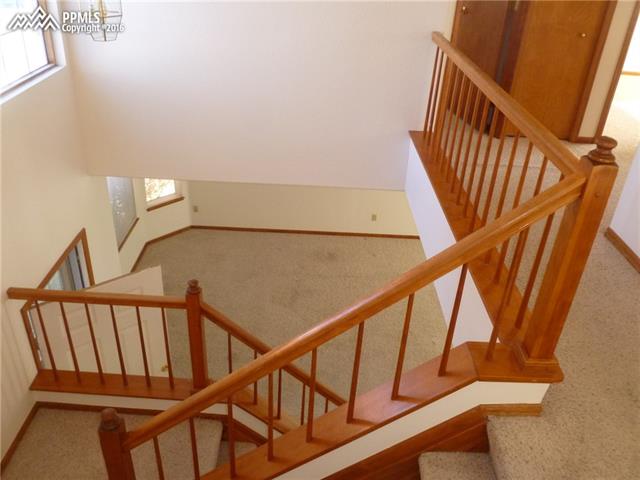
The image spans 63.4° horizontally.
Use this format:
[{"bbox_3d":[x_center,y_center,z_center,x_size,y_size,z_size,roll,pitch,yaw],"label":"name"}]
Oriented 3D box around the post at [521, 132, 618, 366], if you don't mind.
[{"bbox_3d":[0.795,0.063,1.661,0.085,0.806,0.085,3,30,-1],"label":"post"}]

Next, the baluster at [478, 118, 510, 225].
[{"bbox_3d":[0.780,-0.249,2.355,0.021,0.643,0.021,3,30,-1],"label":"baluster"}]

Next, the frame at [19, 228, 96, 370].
[{"bbox_3d":[-1.976,1.063,4.242,0.110,2.060,1.020,3,30,-1],"label":"frame"}]

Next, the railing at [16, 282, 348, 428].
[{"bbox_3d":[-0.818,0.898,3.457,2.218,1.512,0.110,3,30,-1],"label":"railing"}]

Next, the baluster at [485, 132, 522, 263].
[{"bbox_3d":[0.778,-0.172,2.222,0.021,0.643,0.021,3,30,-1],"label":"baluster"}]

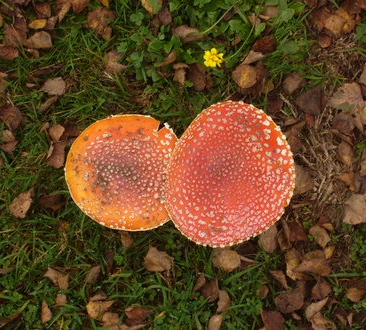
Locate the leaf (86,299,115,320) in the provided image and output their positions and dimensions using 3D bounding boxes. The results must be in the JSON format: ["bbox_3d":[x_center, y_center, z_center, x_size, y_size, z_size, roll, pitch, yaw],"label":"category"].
[{"bbox_3d":[-0.096,0.170,1.553,0.034,0.012,0.023,-21,82,-3],"label":"leaf"}]

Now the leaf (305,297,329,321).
[{"bbox_3d":[0.157,0.169,1.568,0.014,0.013,0.034,42,85,5],"label":"leaf"}]

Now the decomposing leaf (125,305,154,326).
[{"bbox_3d":[-0.048,0.167,1.477,0.031,0.012,0.022,0,81,0],"label":"decomposing leaf"}]

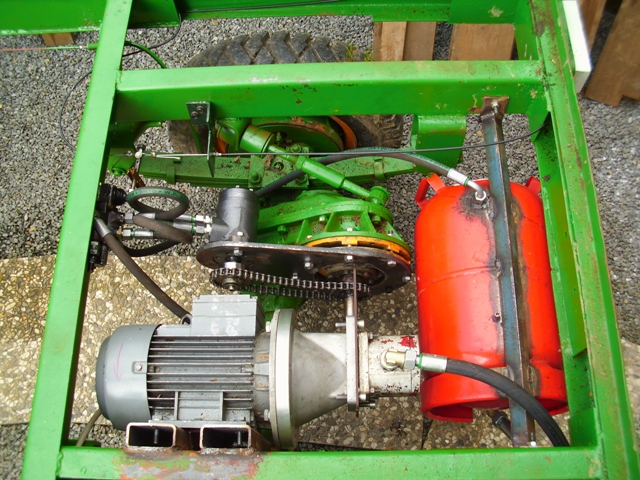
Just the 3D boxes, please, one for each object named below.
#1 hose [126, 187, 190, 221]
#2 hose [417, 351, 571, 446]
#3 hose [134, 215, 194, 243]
[{"bbox_3d":[-0.321,-0.072,1.285,0.124,0.115,0.045,3,67,4],"label":"hose"},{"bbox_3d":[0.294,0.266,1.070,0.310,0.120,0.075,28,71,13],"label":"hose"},{"bbox_3d":[-0.303,-0.020,1.246,0.125,0.090,0.045,16,69,9],"label":"hose"}]

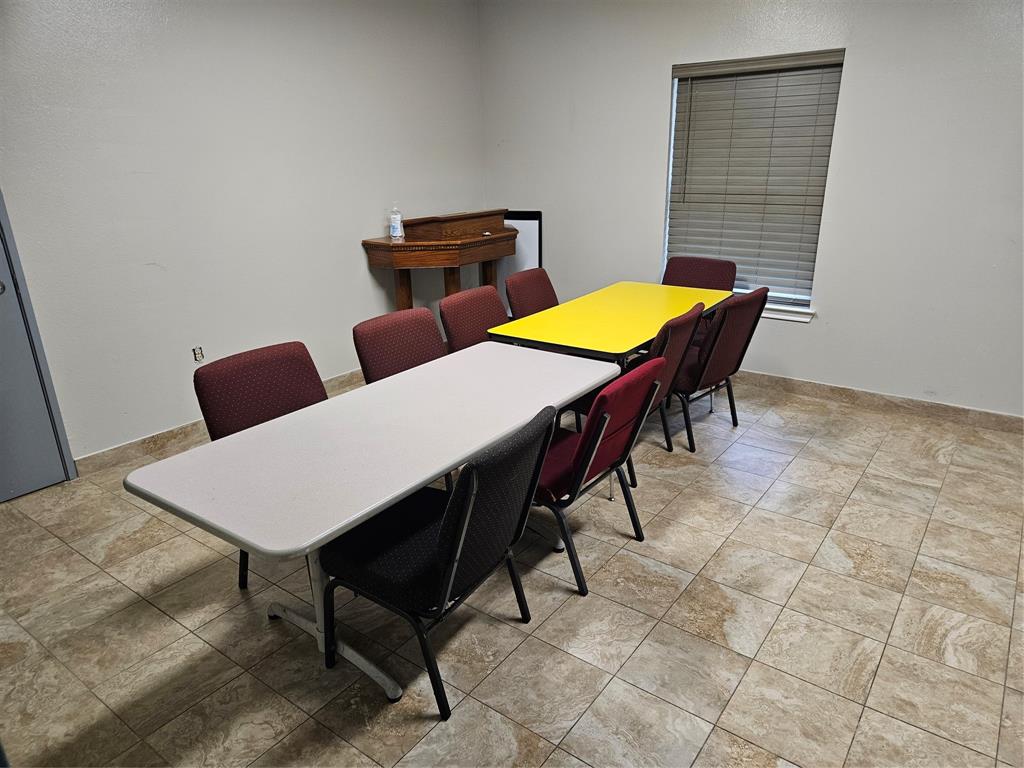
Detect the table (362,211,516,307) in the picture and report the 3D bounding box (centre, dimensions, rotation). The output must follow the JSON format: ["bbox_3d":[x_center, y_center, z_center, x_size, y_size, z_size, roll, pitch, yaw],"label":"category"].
[{"bbox_3d":[-0.416,-0.669,5.110,0.730,1.165,1.290,12,23,35],"label":"table"}]

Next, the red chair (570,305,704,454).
[{"bbox_3d":[0.560,0.012,3.540,0.610,0.845,0.510,11,22,31],"label":"red chair"}]

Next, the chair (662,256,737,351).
[{"bbox_3d":[1.127,-0.381,4.616,0.510,0.865,0.610,15,25,39],"label":"chair"}]

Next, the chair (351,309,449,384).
[{"bbox_3d":[-0.322,0.139,3.210,0.610,0.860,0.510,13,24,36],"label":"chair"}]

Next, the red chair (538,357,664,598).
[{"bbox_3d":[0.235,0.305,2.723,0.610,0.835,0.500,12,23,35],"label":"red chair"}]

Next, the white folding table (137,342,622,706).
[{"bbox_3d":[-0.317,0.438,2.536,0.775,0.730,1.780,12,23,34],"label":"white folding table"}]

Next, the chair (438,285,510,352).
[{"bbox_3d":[0.017,-0.047,3.729,0.610,0.860,0.510,11,22,31],"label":"chair"}]

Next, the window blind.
[{"bbox_3d":[1.510,-1.310,4.454,1.050,1.480,0.070,12,23,35],"label":"window blind"}]

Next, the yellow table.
[{"bbox_3d":[0.629,-0.060,3.909,0.770,0.740,1.560,12,23,33],"label":"yellow table"}]

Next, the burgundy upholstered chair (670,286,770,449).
[{"bbox_3d":[1.010,-0.130,3.914,0.610,0.850,0.510,16,26,41],"label":"burgundy upholstered chair"}]

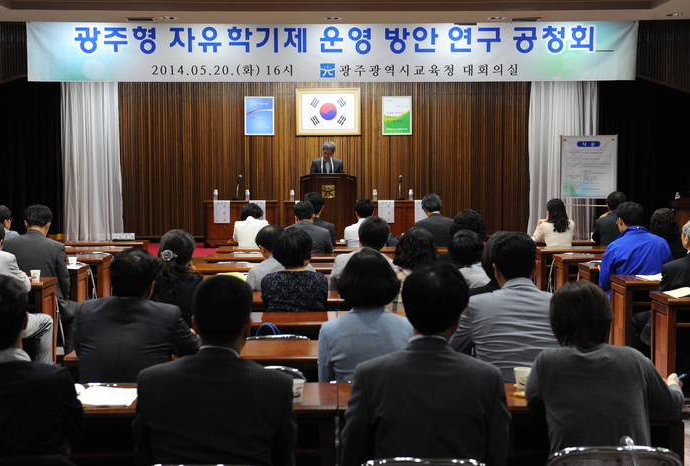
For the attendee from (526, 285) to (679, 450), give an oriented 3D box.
[{"bbox_3d":[0.800,0.744,3.529,0.540,1.178,0.800,0,3,-1],"label":"attendee"}]

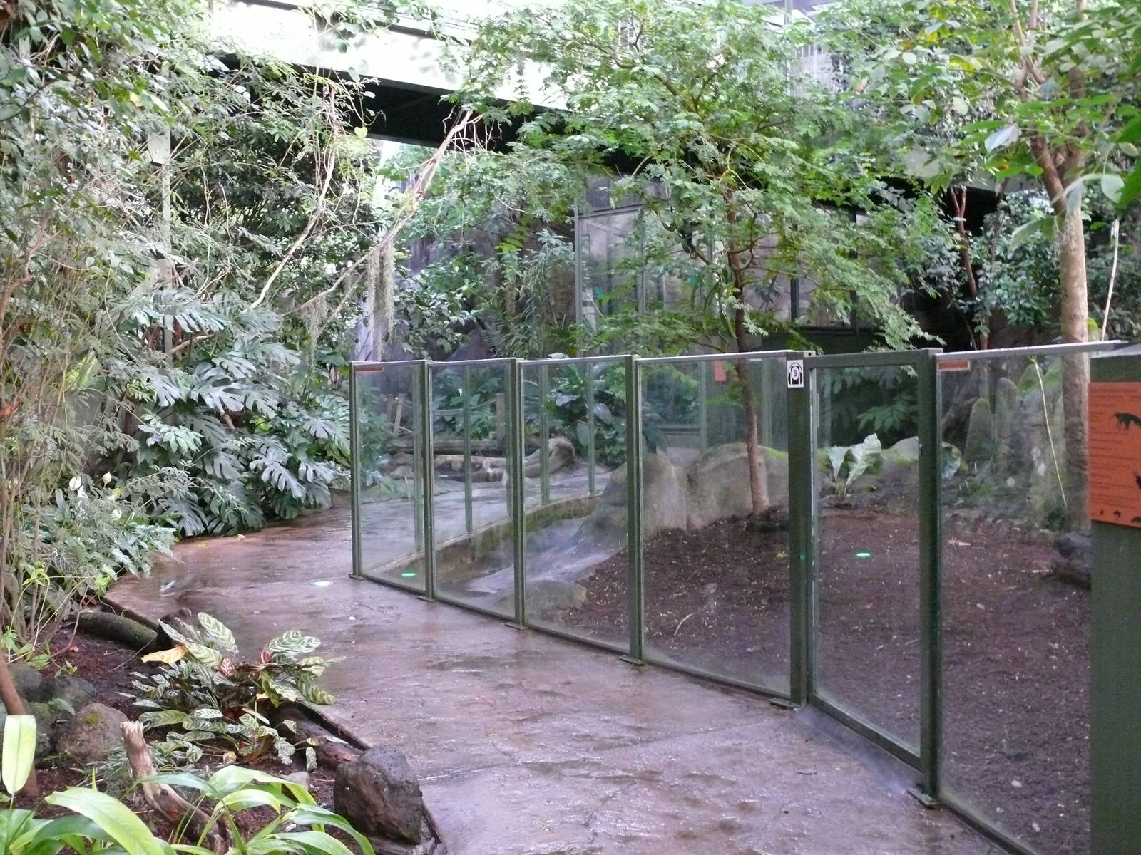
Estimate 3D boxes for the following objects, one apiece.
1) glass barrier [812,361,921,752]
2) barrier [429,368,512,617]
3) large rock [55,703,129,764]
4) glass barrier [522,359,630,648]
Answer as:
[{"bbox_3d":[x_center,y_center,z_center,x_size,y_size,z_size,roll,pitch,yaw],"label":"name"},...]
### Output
[{"bbox_3d":[1.031,0.412,4.436,0.040,1.262,0.877,-1,2,-11],"label":"glass barrier"},{"bbox_3d":[-0.559,0.325,7.034,0.040,1.392,0.912,-2,2,-34],"label":"barrier"},{"bbox_3d":[-1.766,1.129,4.620,0.255,0.200,0.230,-1,2,-9],"label":"large rock"},{"bbox_3d":[0.012,0.355,6.200,0.040,1.384,0.898,-2,2,-35],"label":"glass barrier"}]

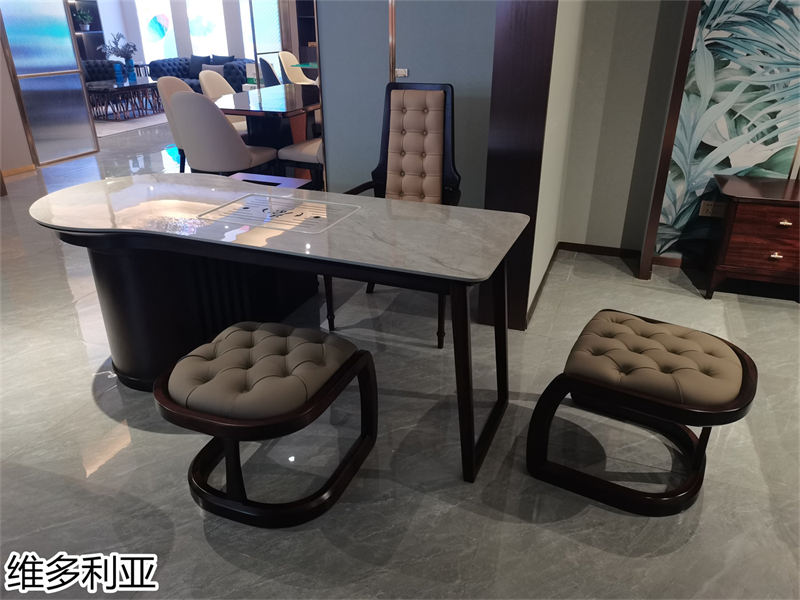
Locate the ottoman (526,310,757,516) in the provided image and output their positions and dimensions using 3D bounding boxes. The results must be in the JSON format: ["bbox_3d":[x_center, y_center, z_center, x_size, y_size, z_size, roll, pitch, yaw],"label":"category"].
[{"bbox_3d":[0.769,0.333,1.918,0.545,0.450,0.521,16,29,32],"label":"ottoman"}]

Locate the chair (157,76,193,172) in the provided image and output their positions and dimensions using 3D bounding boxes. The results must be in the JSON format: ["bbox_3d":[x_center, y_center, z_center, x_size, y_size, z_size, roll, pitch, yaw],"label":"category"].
[{"bbox_3d":[-1.727,-1.475,5.301,0.580,0.900,0.520,11,27,22],"label":"chair"}]

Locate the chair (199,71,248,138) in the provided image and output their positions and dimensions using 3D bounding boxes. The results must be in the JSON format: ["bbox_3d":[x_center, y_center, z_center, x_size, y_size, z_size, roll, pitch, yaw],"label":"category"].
[{"bbox_3d":[-1.617,-1.791,6.022,0.600,0.900,0.520,9,26,20],"label":"chair"}]

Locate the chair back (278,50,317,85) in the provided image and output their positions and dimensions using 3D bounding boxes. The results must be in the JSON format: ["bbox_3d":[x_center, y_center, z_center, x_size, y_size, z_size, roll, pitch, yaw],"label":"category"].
[{"bbox_3d":[-1.647,-3.578,9.911,0.600,0.900,0.520,15,29,30],"label":"chair back"}]

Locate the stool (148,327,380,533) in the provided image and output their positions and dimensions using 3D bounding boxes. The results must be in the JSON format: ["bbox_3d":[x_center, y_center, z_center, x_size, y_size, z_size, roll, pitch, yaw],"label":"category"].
[{"bbox_3d":[-0.396,0.352,1.884,0.521,0.450,0.565,10,26,20],"label":"stool"}]

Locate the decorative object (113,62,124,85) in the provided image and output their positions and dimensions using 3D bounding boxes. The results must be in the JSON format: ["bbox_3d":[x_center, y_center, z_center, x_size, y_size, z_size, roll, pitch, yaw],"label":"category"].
[{"bbox_3d":[-4.555,-3.662,9.707,0.150,0.290,0.150,-12,27,-23],"label":"decorative object"}]

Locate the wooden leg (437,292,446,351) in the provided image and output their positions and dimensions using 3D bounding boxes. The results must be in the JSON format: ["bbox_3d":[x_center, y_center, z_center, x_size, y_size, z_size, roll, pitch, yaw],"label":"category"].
[{"bbox_3d":[0.196,0.030,2.640,0.040,0.400,0.040,8,26,16],"label":"wooden leg"}]

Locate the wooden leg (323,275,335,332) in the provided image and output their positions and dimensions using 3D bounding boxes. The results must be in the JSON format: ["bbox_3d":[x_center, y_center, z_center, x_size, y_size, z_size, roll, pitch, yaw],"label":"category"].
[{"bbox_3d":[-0.333,-0.040,2.795,0.040,0.400,0.040,8,26,16],"label":"wooden leg"}]

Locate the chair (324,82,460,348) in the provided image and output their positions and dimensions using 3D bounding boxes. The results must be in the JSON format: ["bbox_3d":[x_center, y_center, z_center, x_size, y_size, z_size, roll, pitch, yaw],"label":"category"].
[{"bbox_3d":[0.015,-0.410,2.780,0.585,1.084,0.585,8,26,18],"label":"chair"}]

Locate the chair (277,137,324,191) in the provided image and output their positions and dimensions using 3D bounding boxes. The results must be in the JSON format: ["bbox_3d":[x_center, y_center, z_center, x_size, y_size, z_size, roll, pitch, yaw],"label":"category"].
[{"bbox_3d":[-0.517,-1.152,4.598,0.580,0.900,0.520,9,27,20],"label":"chair"}]

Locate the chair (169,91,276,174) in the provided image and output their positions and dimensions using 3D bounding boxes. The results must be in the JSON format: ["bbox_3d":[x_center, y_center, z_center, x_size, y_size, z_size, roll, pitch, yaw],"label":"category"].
[{"bbox_3d":[-1.307,-1.095,4.502,0.520,0.900,0.620,10,27,22],"label":"chair"}]

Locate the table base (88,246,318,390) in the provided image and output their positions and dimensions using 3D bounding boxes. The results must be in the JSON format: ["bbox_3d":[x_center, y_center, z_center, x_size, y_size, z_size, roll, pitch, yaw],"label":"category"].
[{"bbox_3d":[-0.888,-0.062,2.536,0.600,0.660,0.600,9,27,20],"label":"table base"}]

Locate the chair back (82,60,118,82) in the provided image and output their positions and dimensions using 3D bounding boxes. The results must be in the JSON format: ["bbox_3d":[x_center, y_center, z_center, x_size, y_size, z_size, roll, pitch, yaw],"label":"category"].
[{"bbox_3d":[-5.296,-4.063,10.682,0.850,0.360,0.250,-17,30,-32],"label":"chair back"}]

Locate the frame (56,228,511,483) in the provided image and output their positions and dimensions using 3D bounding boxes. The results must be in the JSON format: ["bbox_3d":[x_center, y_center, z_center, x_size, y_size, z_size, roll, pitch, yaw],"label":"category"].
[{"bbox_3d":[-0.486,0.025,2.292,1.782,0.705,0.718,9,26,20],"label":"frame"}]

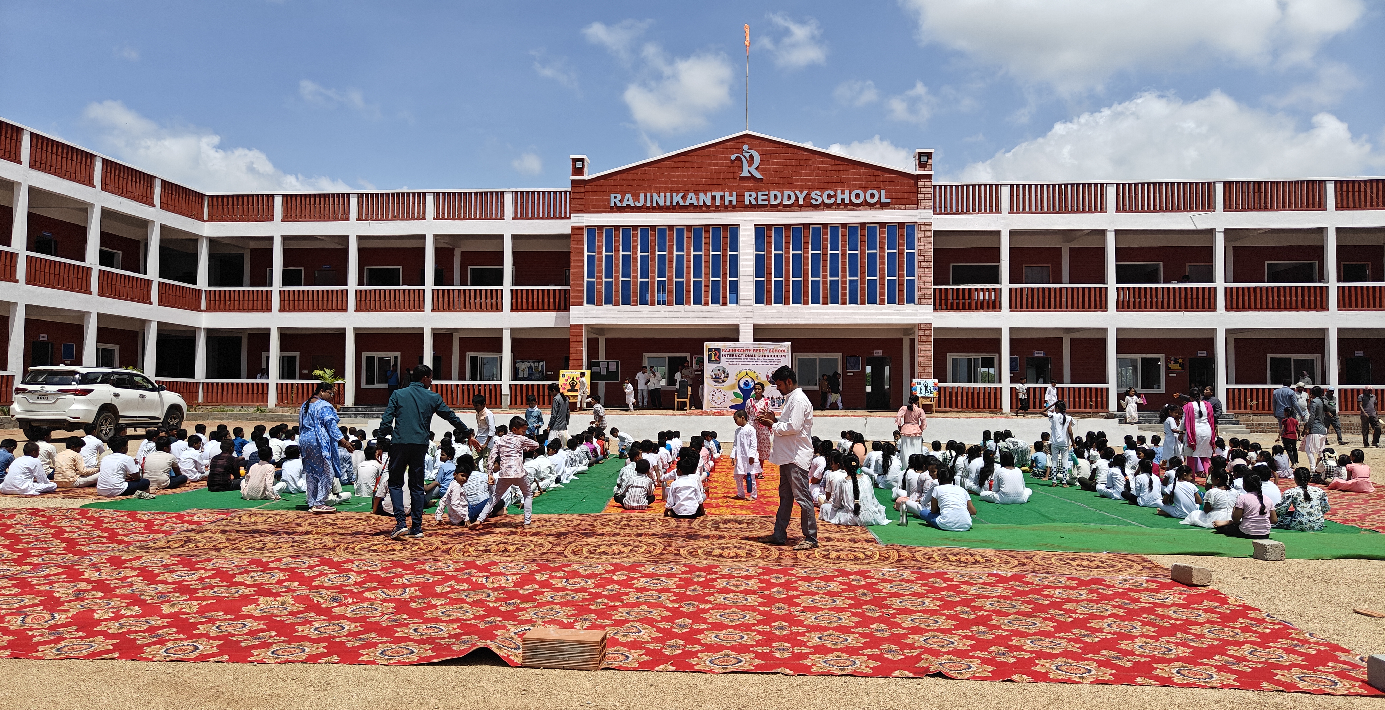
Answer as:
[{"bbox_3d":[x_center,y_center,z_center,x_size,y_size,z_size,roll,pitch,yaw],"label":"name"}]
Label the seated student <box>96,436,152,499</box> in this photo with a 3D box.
[{"bbox_3d":[-7.698,1.489,13.001,0.560,0.787,0.580,0,-2,20],"label":"seated student"}]

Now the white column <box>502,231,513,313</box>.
[{"bbox_3d":[-6.981,-3.097,36.385,0.280,3.075,0.300,0,-2,5],"label":"white column"}]

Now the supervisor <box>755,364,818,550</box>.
[{"bbox_3d":[0.892,0.943,9.036,0.560,1.680,0.520,0,-2,3],"label":"supervisor"}]

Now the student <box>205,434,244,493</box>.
[{"bbox_3d":[-6.516,1.524,13.516,0.520,0.730,0.580,0,-3,17],"label":"student"}]

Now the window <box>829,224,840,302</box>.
[{"bbox_3d":[5.024,-3.181,34.021,0.409,2.846,0.100,0,-2,5],"label":"window"}]

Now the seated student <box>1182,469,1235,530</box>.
[{"bbox_3d":[5.812,1.579,10.812,0.460,0.654,0.510,1,-3,-10],"label":"seated student"}]

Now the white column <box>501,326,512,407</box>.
[{"bbox_3d":[-6.999,0.474,36.246,0.280,3.075,0.300,0,-2,5],"label":"white column"}]

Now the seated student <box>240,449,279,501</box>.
[{"bbox_3d":[-5.751,1.560,12.744,0.470,0.656,0.520,0,-2,8],"label":"seated student"}]

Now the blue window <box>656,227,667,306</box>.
[{"bbox_3d":[-1.130,-3.252,35.200,0.390,2.880,0.100,0,-2,5],"label":"blue window"}]

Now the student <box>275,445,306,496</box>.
[{"bbox_3d":[-5.504,1.564,13.313,0.460,0.683,0.500,0,-3,0],"label":"student"}]

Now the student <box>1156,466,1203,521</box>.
[{"bbox_3d":[5.863,1.622,11.559,0.420,0.624,0.480,1,-3,-5],"label":"student"}]

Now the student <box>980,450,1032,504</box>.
[{"bbox_3d":[4.199,1.625,12.850,0.650,0.668,0.560,0,-2,0],"label":"student"}]

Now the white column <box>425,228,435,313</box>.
[{"bbox_3d":[-9.782,-3.106,35.800,0.280,3.020,0.280,0,-2,5],"label":"white column"}]

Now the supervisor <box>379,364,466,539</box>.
[{"bbox_3d":[-2.643,0.941,9.456,0.800,1.670,0.520,-1,-3,25],"label":"supervisor"}]

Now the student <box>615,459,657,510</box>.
[{"bbox_3d":[-0.696,1.577,11.938,0.510,0.632,0.500,0,-3,0],"label":"student"}]

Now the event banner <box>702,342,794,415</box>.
[{"bbox_3d":[1.913,0.758,33.290,3.031,2.393,0.080,0,-3,5],"label":"event banner"}]

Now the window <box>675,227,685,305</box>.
[{"bbox_3d":[-0.431,-3.167,34.495,0.421,2.847,0.100,0,-2,5],"label":"window"}]

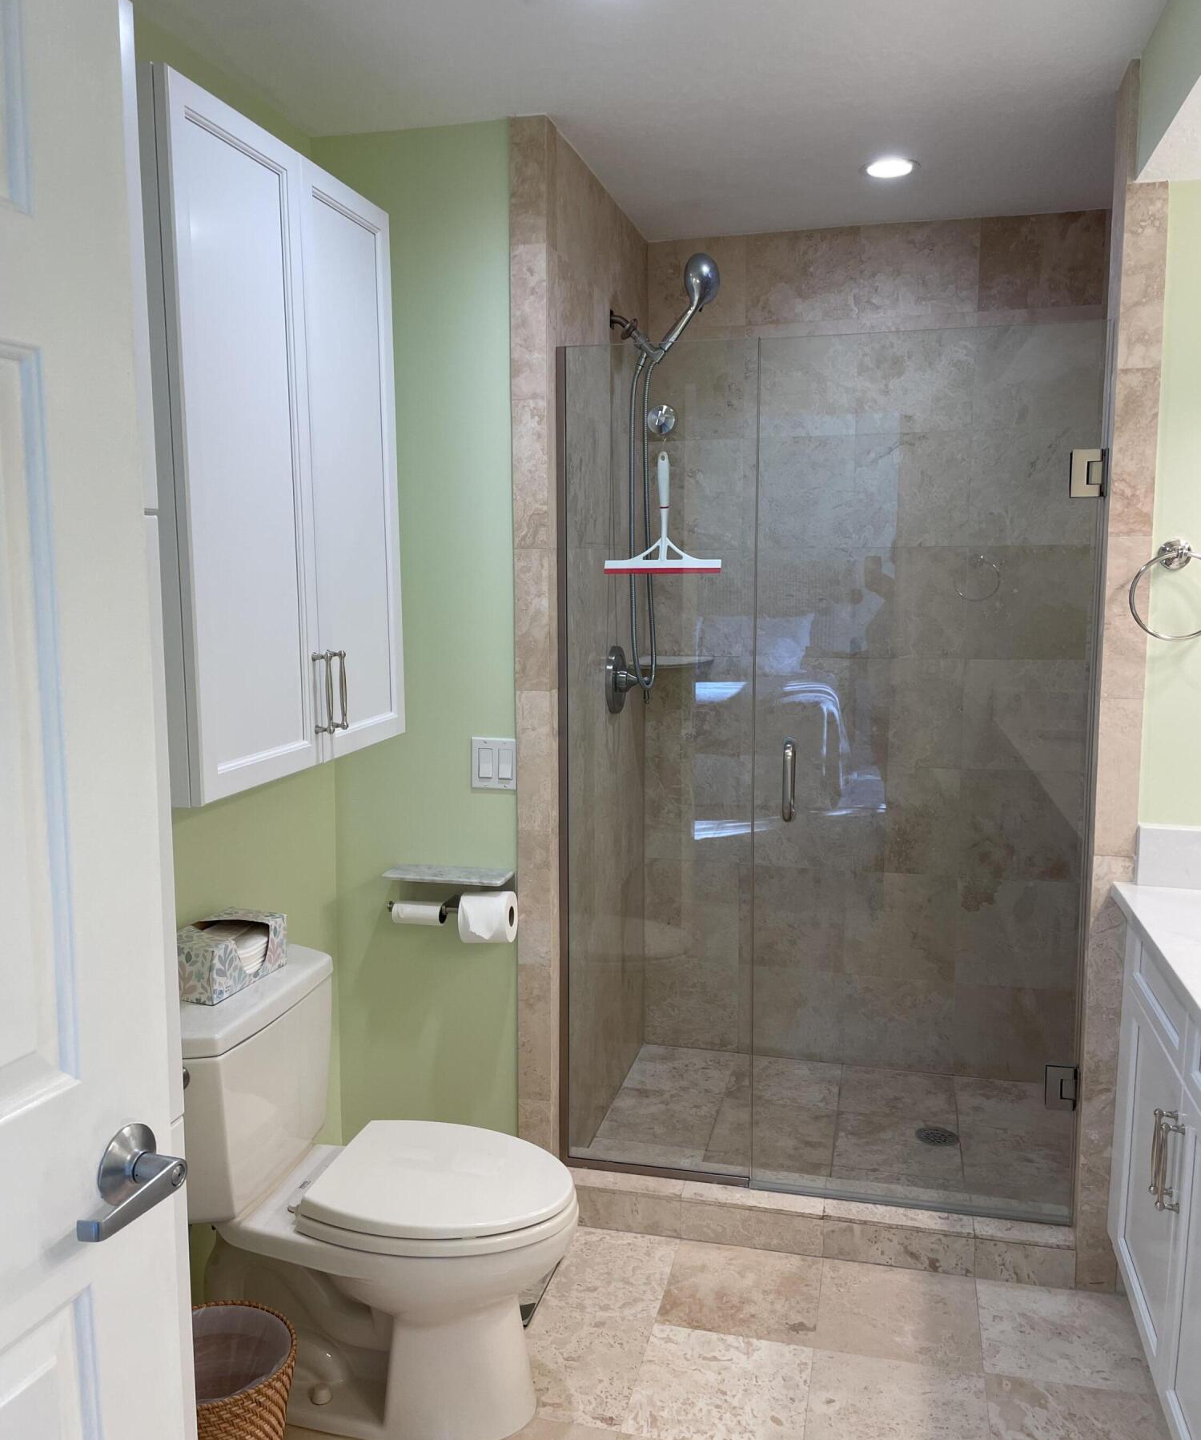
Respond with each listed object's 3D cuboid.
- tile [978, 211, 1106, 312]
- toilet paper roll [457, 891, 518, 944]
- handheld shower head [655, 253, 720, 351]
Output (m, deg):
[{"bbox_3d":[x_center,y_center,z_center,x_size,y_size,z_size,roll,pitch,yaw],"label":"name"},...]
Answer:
[{"bbox_3d":[1.163,-1.206,3.173,0.310,0.242,0.012,1,7,14],"label":"tile"},{"bbox_3d":[-0.241,0.427,2.604,0.104,0.104,0.104,1,7,12],"label":"toilet paper roll"},{"bbox_3d":[0.219,-1.038,3.004,0.101,0.258,0.106,19,12,-37],"label":"handheld shower head"}]

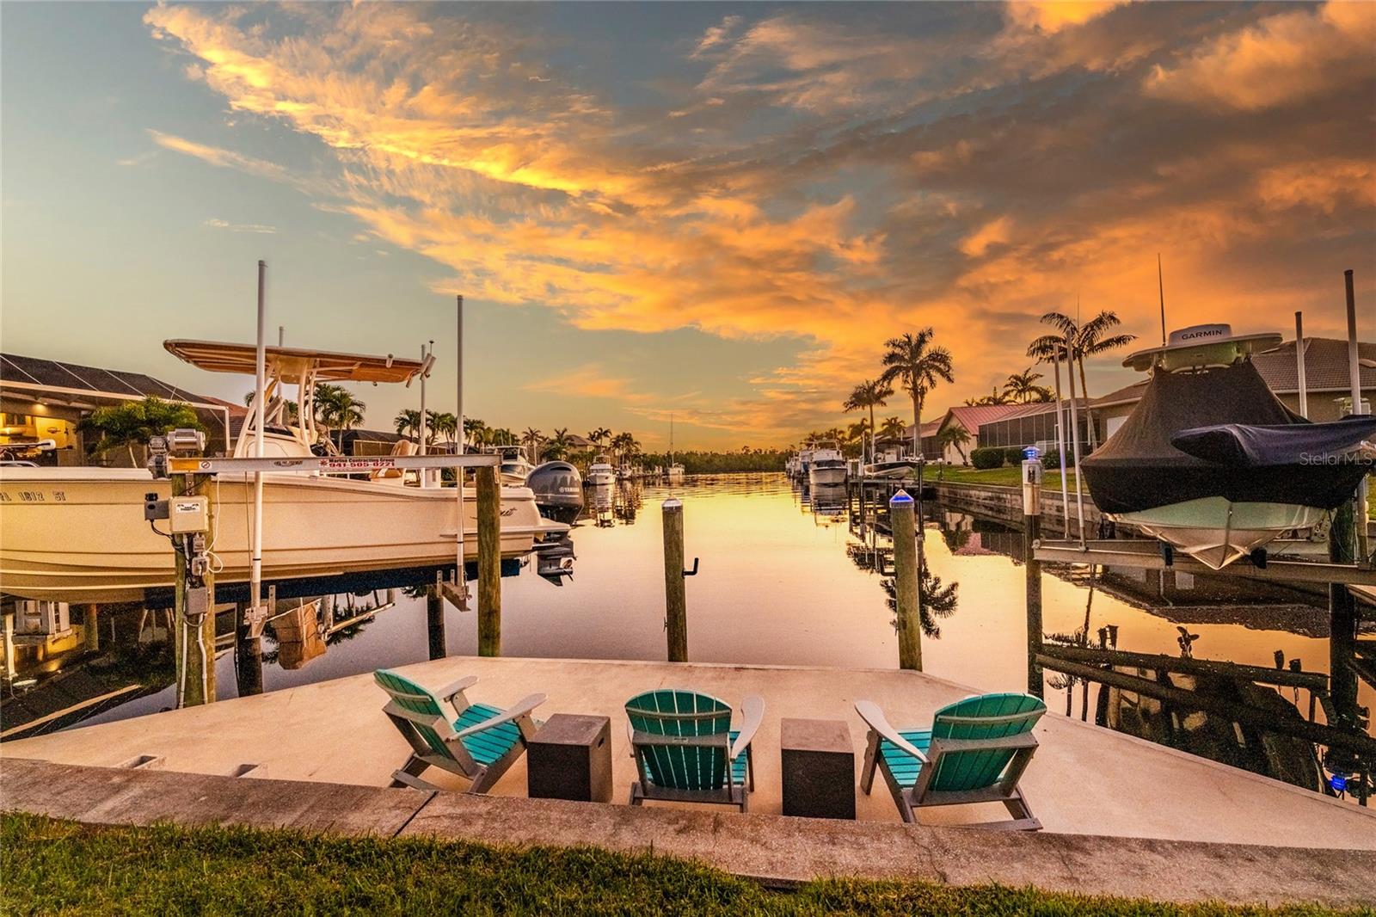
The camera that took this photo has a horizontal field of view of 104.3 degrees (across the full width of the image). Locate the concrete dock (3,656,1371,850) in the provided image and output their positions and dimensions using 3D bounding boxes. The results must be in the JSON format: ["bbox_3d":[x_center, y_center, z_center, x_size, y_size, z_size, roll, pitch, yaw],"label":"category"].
[{"bbox_3d":[-0.661,2.207,4.020,11.289,0.200,3.117,-1,-1,8],"label":"concrete dock"}]

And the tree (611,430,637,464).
[{"bbox_3d":[-11.756,-1.406,100.000,5.000,7.632,5.000,-1,-1,0],"label":"tree"}]

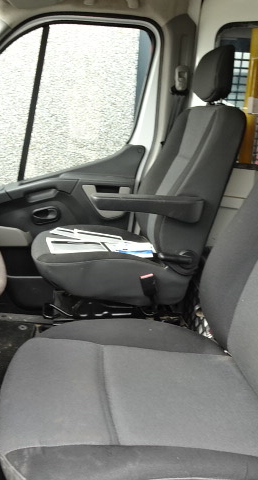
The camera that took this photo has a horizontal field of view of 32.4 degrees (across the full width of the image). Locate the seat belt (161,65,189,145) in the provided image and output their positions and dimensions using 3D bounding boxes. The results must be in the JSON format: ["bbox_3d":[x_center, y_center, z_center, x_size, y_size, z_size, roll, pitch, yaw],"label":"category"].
[{"bbox_3d":[0.217,-0.630,2.070,0.115,0.360,0.070,-1,16,-9],"label":"seat belt"}]

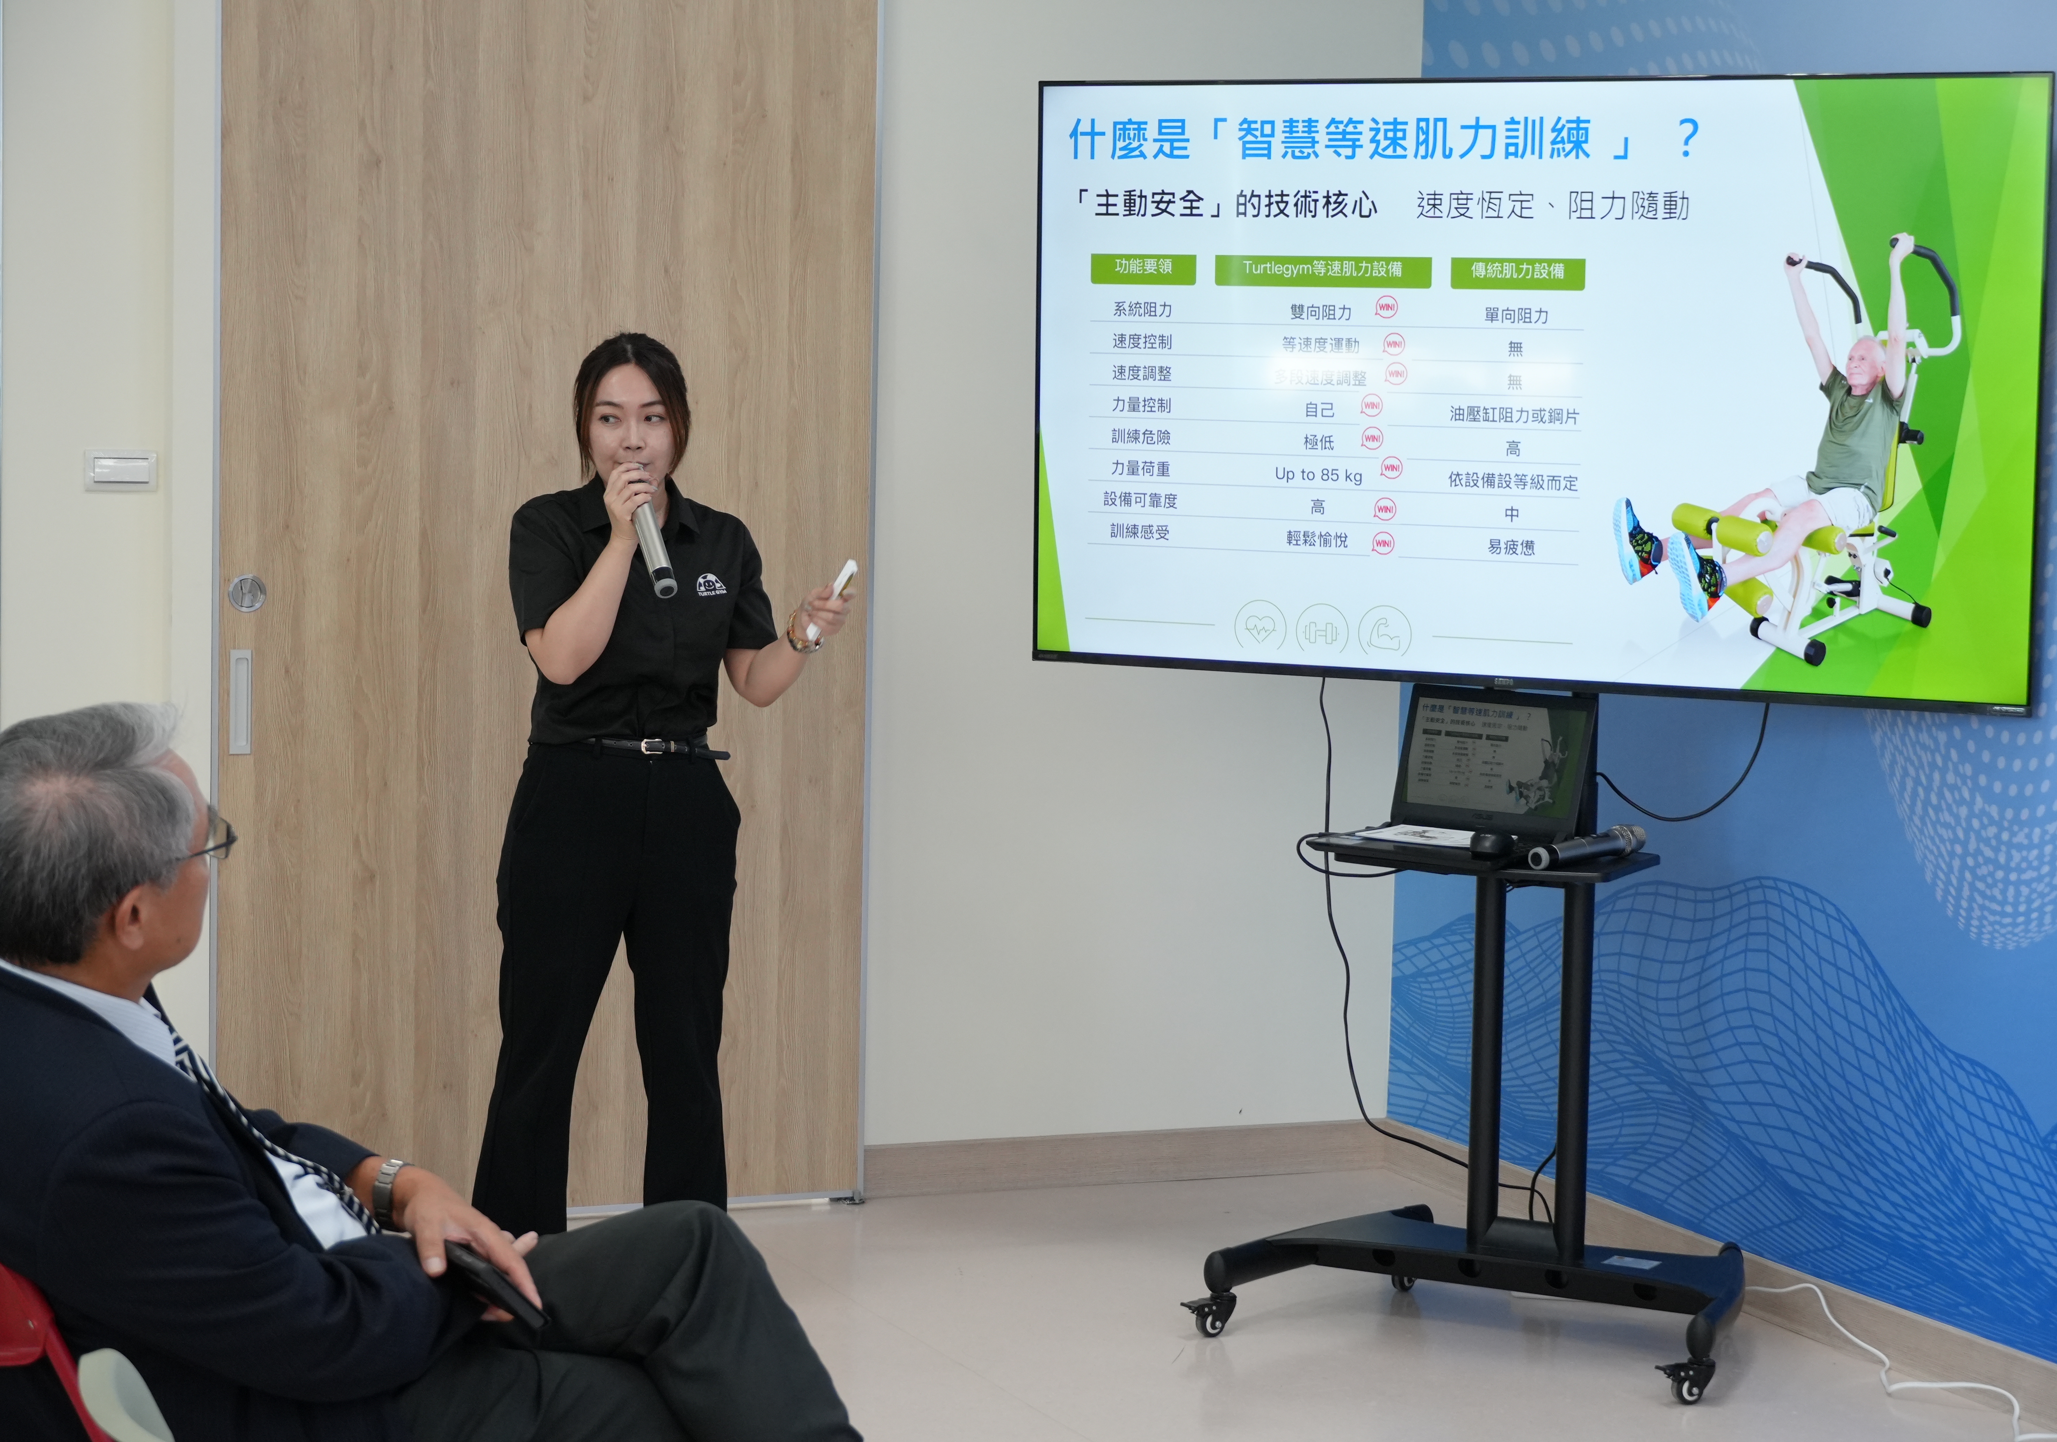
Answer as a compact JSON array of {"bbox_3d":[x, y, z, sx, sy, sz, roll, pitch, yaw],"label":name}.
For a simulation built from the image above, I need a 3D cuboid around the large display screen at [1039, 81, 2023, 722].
[{"bbox_3d":[0.776,-0.533,6.664,1.672,0.960,0.060,4,7,26],"label":"large display screen"}]

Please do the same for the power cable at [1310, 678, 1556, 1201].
[{"bbox_3d":[0.693,0.378,6.928,0.440,0.880,0.150,4,5,27],"label":"power cable"}]

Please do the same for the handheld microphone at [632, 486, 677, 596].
[{"bbox_3d":[-0.555,-0.276,6.140,0.050,0.250,0.050,4,-39,-32],"label":"handheld microphone"}]

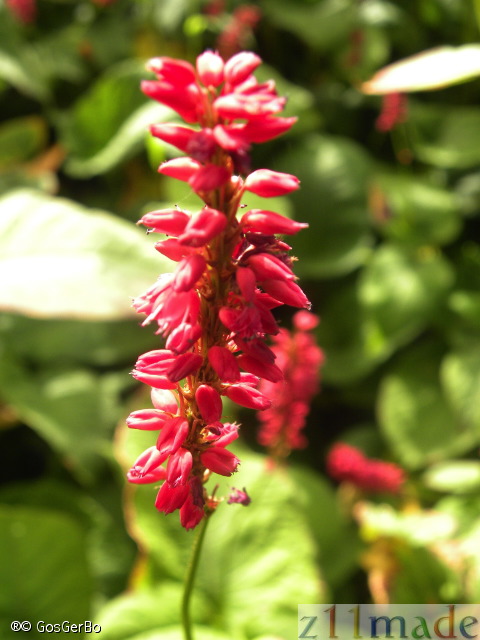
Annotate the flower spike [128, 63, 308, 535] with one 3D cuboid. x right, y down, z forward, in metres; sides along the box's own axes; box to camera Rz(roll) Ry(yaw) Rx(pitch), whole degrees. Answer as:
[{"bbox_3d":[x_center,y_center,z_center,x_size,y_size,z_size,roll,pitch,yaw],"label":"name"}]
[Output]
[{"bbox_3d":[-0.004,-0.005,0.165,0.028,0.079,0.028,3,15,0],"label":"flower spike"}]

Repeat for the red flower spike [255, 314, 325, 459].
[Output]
[{"bbox_3d":[0.022,0.029,0.430,0.025,0.061,0.025,8,15,0],"label":"red flower spike"}]

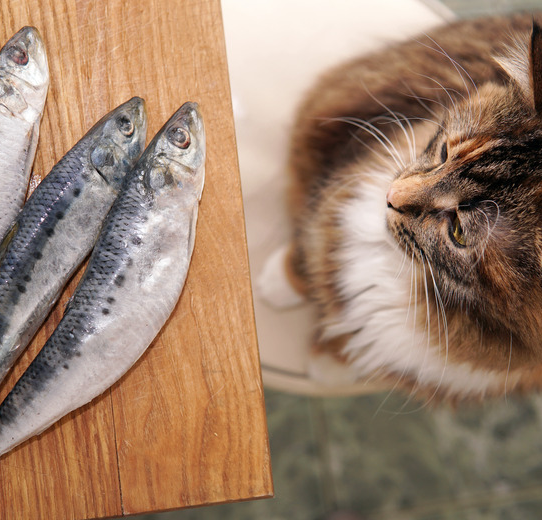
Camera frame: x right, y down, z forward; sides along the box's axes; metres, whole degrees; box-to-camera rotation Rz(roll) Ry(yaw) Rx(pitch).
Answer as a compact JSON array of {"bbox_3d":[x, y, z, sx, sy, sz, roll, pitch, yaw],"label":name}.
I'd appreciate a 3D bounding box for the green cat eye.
[{"bbox_3d":[0.094,-0.015,0.490,0.009,0.014,0.018,-24,91,-20],"label":"green cat eye"}]

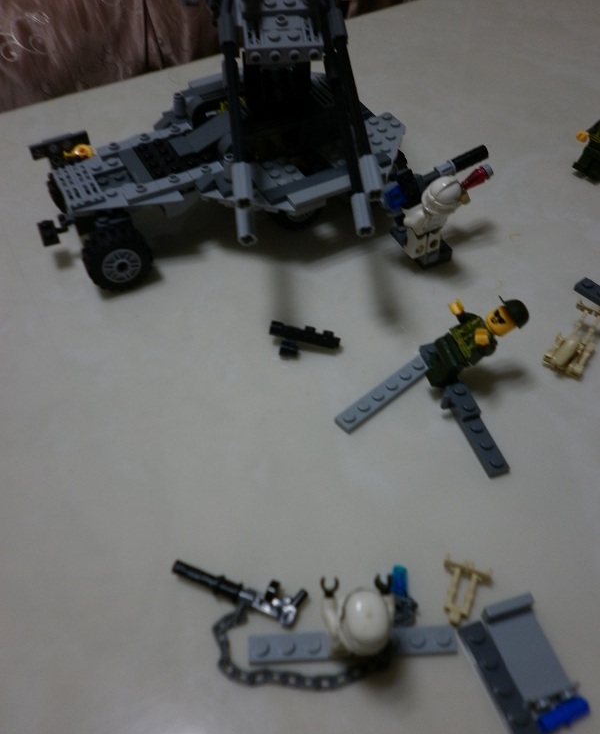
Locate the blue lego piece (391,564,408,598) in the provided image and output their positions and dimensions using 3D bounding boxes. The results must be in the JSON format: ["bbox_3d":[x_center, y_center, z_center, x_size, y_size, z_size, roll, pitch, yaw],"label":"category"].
[{"bbox_3d":[0.033,0.070,0.213,0.005,0.005,0.011,4,49,8],"label":"blue lego piece"}]

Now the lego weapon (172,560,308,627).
[{"bbox_3d":[-0.021,0.072,0.216,0.046,0.006,0.013,16,52,18],"label":"lego weapon"}]

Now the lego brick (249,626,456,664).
[{"bbox_3d":[0.016,0.086,0.201,0.064,0.005,0.008,-4,49,2],"label":"lego brick"}]

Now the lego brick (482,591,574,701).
[{"bbox_3d":[0.069,0.086,0.195,0.016,0.008,0.029,-15,49,-8],"label":"lego brick"}]

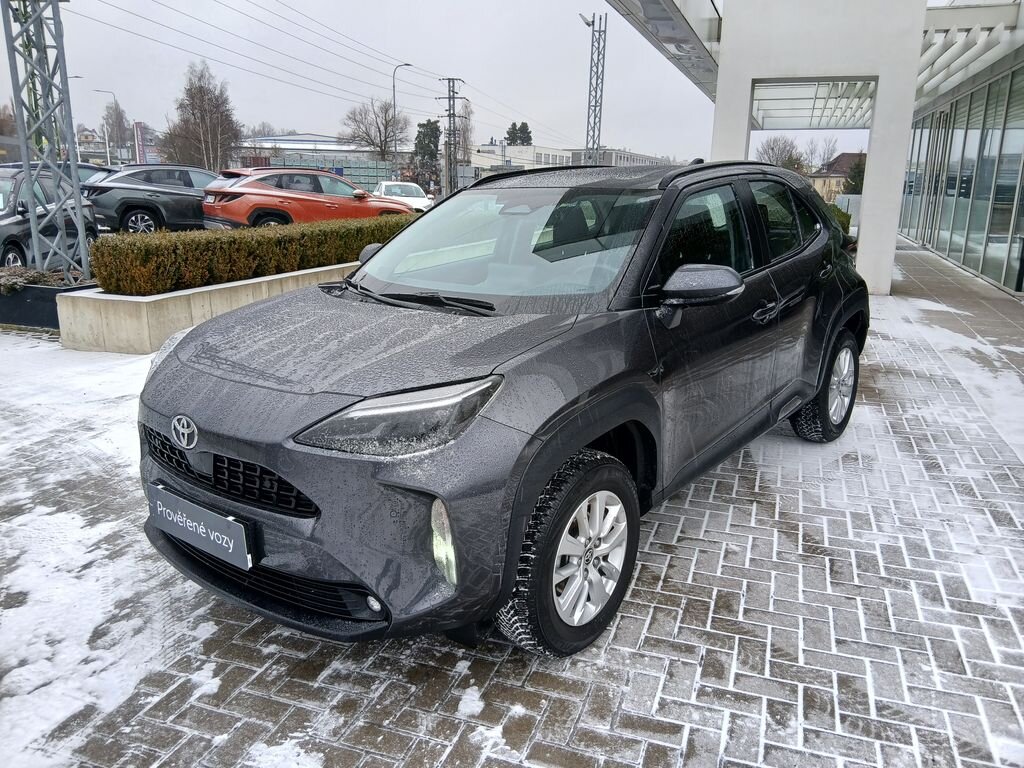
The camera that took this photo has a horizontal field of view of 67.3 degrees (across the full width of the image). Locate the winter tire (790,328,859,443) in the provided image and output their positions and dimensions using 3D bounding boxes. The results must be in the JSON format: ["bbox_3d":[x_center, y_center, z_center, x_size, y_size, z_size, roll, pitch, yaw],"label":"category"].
[{"bbox_3d":[1.823,-0.006,4.499,0.220,0.670,0.670,12,21,38],"label":"winter tire"}]

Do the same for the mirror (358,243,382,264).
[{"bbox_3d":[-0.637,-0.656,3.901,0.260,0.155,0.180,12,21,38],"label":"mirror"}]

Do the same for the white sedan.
[{"bbox_3d":[-3.808,-6.221,26.601,1.820,1.440,4.400,-5,17,-14],"label":"white sedan"}]

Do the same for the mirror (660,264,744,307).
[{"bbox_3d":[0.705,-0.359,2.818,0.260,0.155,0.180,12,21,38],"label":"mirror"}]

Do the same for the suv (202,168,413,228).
[{"bbox_3d":[-4.244,-3.798,16.527,4.500,1.650,1.880,-13,20,-37],"label":"suv"}]

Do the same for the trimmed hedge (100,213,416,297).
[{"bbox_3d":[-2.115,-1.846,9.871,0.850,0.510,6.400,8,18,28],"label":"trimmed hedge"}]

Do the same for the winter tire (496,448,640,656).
[{"bbox_3d":[0.186,0.557,2.613,0.220,0.670,0.670,12,21,38],"label":"winter tire"}]

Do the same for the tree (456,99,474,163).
[{"bbox_3d":[-6.011,-30.670,100.413,2.265,11.935,2.265,-2,16,-3],"label":"tree"}]

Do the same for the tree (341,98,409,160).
[{"bbox_3d":[-16.962,-29.139,95.607,8.141,11.938,8.141,-3,16,-9],"label":"tree"}]

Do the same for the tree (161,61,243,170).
[{"bbox_3d":[-29.685,-24.213,74.081,7.555,12.883,7.555,-7,17,-20],"label":"tree"}]

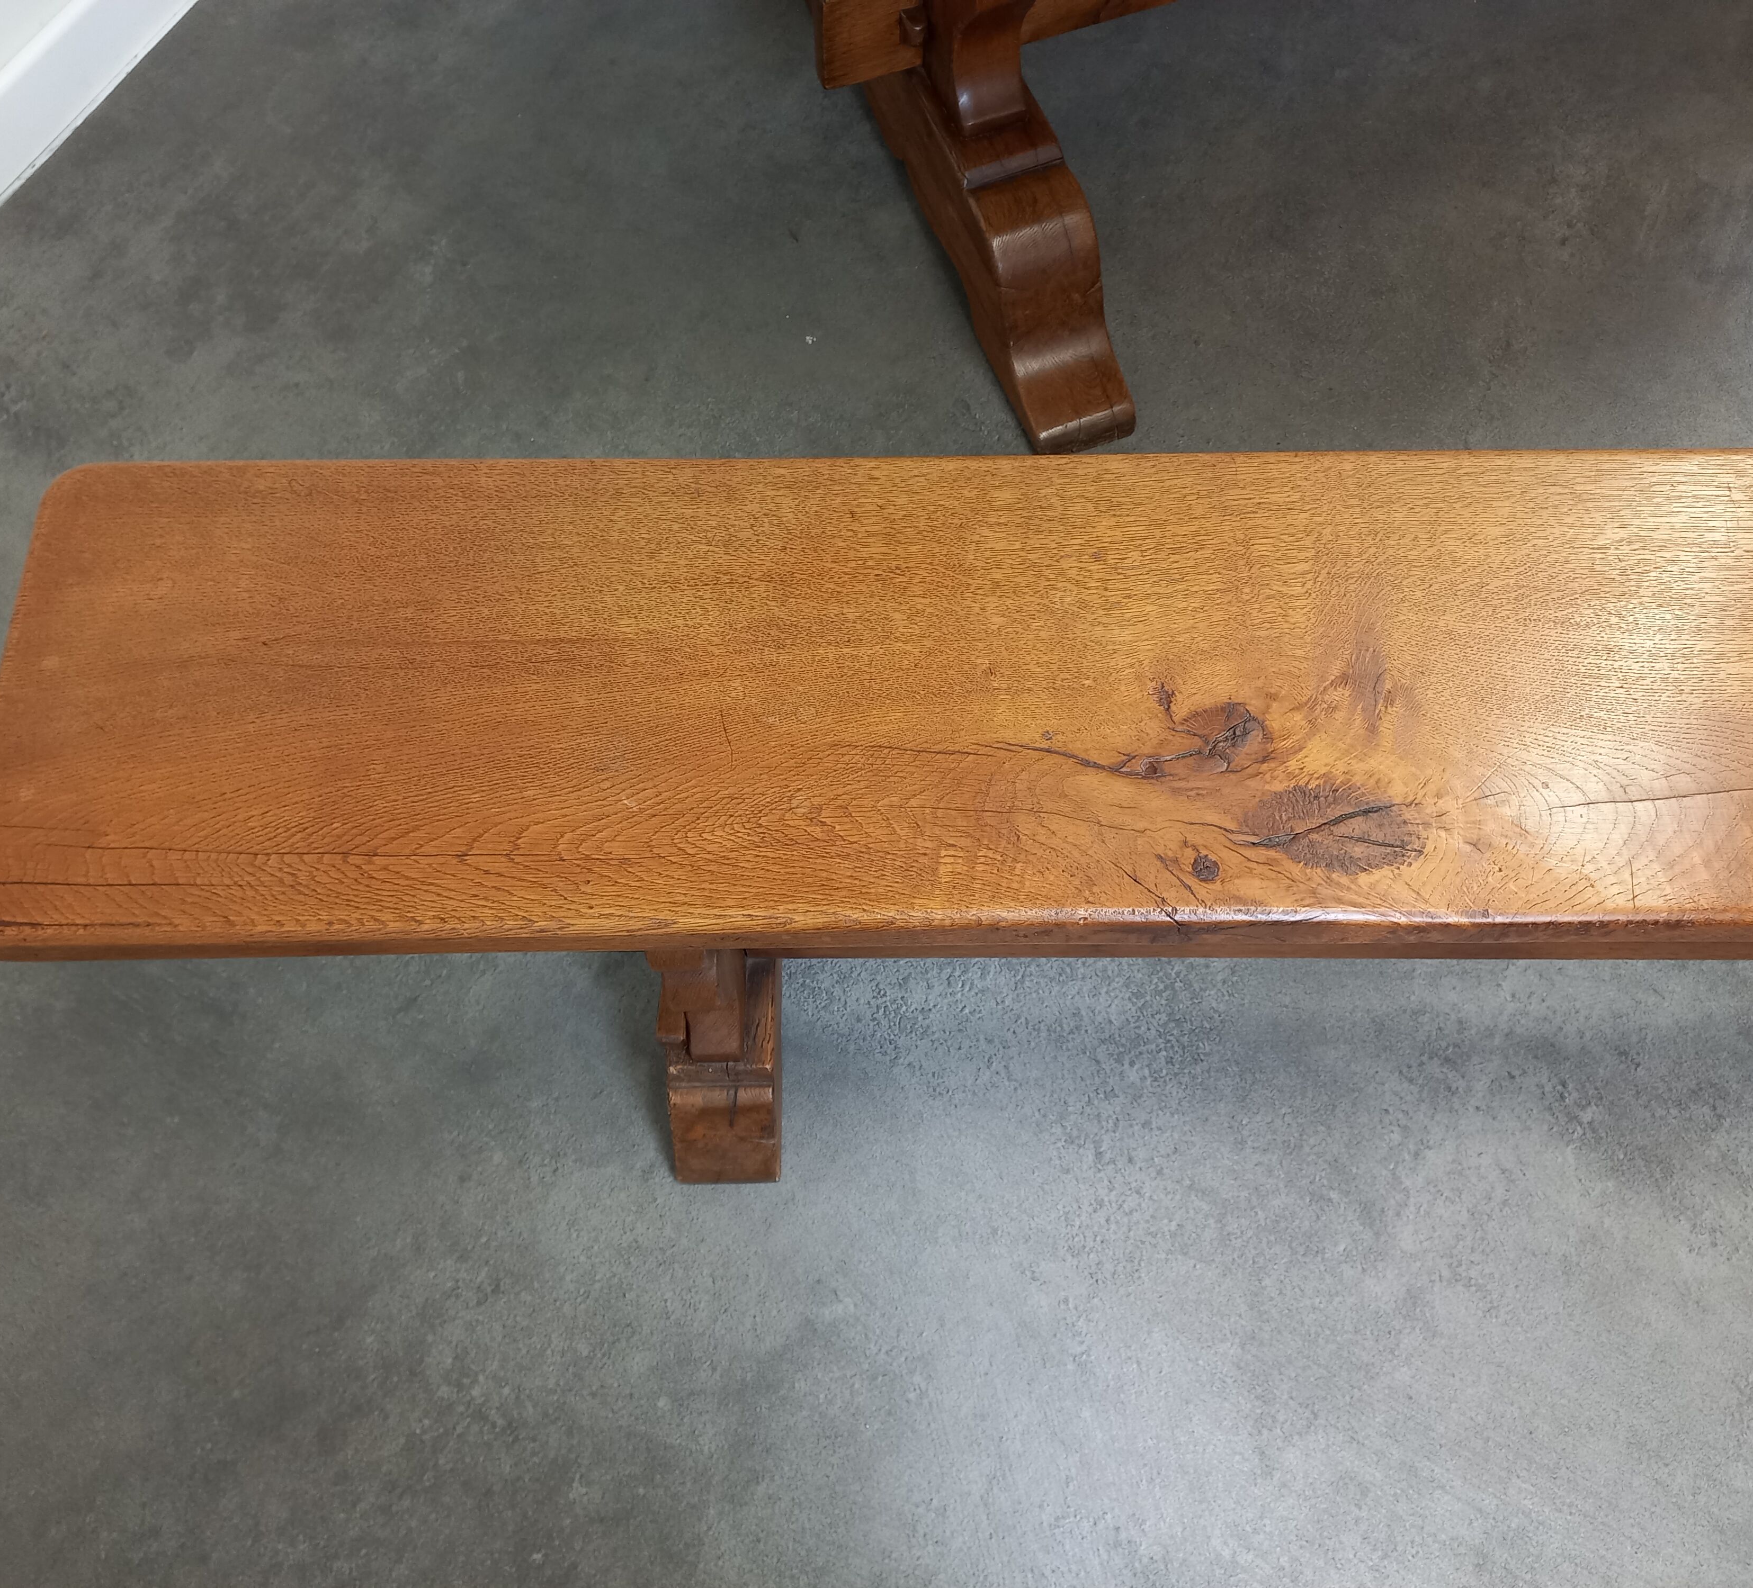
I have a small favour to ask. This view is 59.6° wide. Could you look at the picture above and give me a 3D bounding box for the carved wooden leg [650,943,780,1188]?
[{"bbox_3d":[-0.116,0.040,1.047,0.079,0.431,0.367,-1,66,0],"label":"carved wooden leg"}]

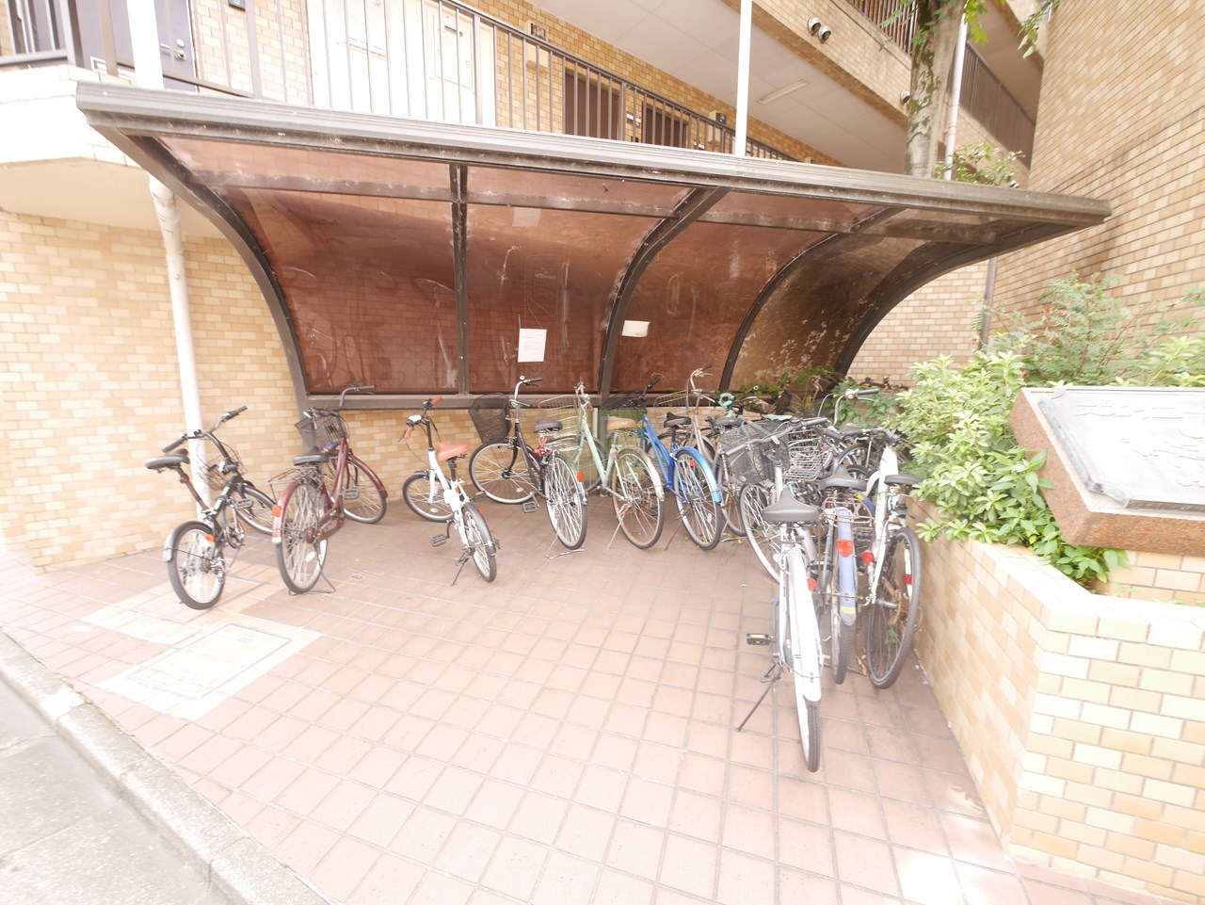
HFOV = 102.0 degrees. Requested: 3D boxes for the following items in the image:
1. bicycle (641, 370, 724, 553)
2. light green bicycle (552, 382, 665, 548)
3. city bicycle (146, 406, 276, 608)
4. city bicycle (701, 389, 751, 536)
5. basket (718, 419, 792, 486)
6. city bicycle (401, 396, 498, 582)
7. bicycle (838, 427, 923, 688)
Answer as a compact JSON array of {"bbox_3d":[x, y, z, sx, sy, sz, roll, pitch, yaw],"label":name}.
[{"bbox_3d":[0.468,0.016,3.837,0.570,1.070,1.800,-6,13,-16],"label":"bicycle"},{"bbox_3d":[-0.018,0.034,3.807,0.570,1.060,1.760,-6,13,-24],"label":"light green bicycle"},{"bbox_3d":[-2.427,0.280,3.094,0.550,1.000,1.460,-7,13,-16],"label":"city bicycle"},{"bbox_3d":[0.888,-0.062,4.104,0.570,1.080,1.780,-4,12,-9],"label":"city bicycle"},{"bbox_3d":[0.817,0.005,2.620,0.340,0.250,0.280,-5,13,-23],"label":"basket"},{"bbox_3d":[-1.032,0.208,3.293,0.520,1.000,1.500,-10,15,-32],"label":"city bicycle"},{"bbox_3d":[1.415,0.373,2.512,0.580,0.990,1.730,7,13,19],"label":"bicycle"}]

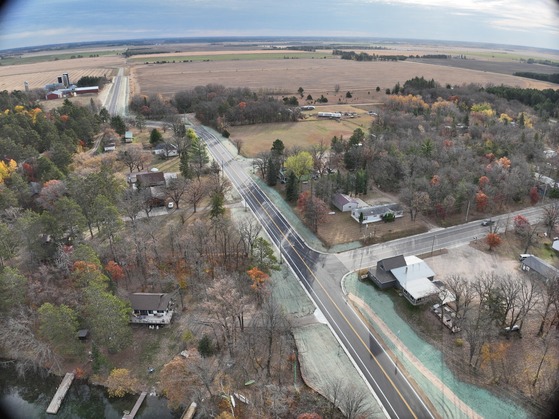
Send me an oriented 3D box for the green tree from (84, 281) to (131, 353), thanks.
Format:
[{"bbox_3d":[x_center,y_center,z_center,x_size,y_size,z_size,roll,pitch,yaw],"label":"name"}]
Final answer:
[{"bbox_3d":[-40.700,27.300,92.800,9.600,19.500,9.600,0,24,0],"label":"green tree"}]

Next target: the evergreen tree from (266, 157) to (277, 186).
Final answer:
[{"bbox_3d":[-3.820,-18.130,184.870,4.600,13.500,4.600,-1,24,-1],"label":"evergreen tree"}]

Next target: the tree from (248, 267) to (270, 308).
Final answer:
[{"bbox_3d":[-5.920,22.520,111.850,6.020,13.870,6.020,0,24,0],"label":"tree"}]

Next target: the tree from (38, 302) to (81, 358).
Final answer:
[{"bbox_3d":[-52.200,29.500,92.900,8.900,15.500,8.900,0,24,0],"label":"tree"}]

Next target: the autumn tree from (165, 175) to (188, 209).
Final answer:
[{"bbox_3d":[-42.360,-7.270,160.940,9.000,13.300,9.000,-7,25,-14],"label":"autumn tree"}]

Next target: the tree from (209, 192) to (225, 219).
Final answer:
[{"bbox_3d":[-26.700,-1.700,162.600,6.200,11.700,6.200,0,24,0],"label":"tree"}]

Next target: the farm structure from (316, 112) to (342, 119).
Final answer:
[{"bbox_3d":[48.000,-90.280,369.460,22.000,3.800,5.500,8,25,17],"label":"farm structure"}]

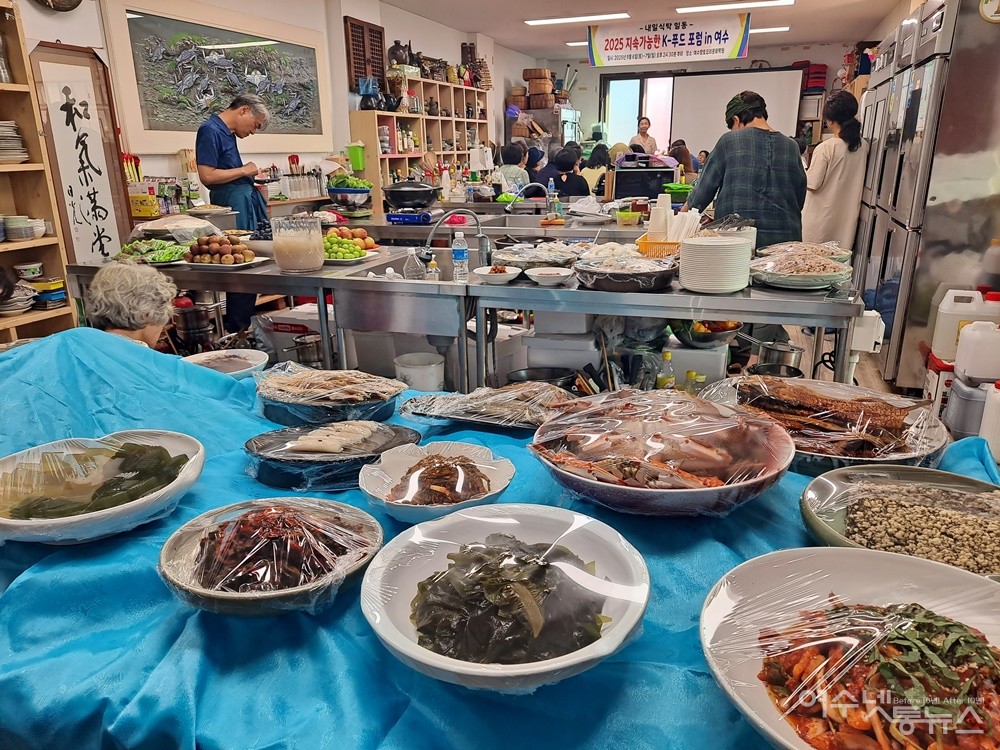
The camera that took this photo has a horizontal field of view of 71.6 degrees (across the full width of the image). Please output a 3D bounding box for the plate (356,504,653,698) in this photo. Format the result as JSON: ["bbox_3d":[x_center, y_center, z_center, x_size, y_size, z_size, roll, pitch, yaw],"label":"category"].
[{"bbox_3d":[0.009,0.246,0.777,0.308,0.062,0.308,-1,18,0],"label":"plate"}]

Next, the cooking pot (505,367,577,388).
[{"bbox_3d":[0.152,0.048,2.515,0.252,0.100,0.252,-1,18,0],"label":"cooking pot"}]

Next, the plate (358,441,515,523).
[{"bbox_3d":[-0.090,0.165,1.000,0.220,0.055,0.220,-1,18,0],"label":"plate"}]

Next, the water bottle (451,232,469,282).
[{"bbox_3d":[-0.148,-0.424,2.501,0.060,0.177,0.060,-1,18,0],"label":"water bottle"}]

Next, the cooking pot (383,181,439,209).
[{"bbox_3d":[-0.612,-1.259,4.788,0.400,0.200,0.370,-1,18,0],"label":"cooking pot"}]

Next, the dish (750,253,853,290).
[{"bbox_3d":[1.070,-0.376,2.458,0.345,0.110,0.345,5,19,19],"label":"dish"}]

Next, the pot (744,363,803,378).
[{"bbox_3d":[1.241,0.041,3.146,0.275,0.125,0.275,5,19,19],"label":"pot"}]

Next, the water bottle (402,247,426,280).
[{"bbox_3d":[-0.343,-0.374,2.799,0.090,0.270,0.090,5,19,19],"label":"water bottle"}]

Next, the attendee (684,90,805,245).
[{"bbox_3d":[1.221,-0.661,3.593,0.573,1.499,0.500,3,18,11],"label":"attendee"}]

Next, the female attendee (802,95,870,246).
[{"bbox_3d":[2.040,-0.962,4.430,0.450,1.588,0.330,-4,18,-11],"label":"female attendee"}]

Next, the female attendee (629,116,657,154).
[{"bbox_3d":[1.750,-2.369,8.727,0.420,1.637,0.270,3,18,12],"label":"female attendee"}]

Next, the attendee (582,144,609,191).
[{"bbox_3d":[1.082,-1.816,7.520,0.460,1.298,0.600,5,19,19],"label":"attendee"}]

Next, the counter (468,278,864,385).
[{"bbox_3d":[0.610,0.026,2.681,1.256,0.805,0.660,6,19,18],"label":"counter"}]

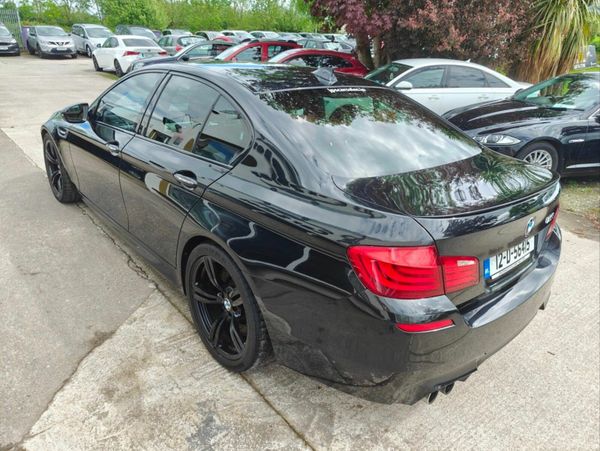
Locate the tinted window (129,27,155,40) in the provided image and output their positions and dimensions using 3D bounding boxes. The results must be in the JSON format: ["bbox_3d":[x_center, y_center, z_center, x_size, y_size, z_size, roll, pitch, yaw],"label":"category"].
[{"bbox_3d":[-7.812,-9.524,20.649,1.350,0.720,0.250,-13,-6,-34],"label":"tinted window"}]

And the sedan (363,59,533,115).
[{"bbox_3d":[2.428,-2.736,8.816,4.860,1.455,1.860,0,24,-10],"label":"sedan"}]

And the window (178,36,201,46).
[{"bbox_3d":[-4.756,-8.052,18.247,1.150,0.520,0.140,-13,-3,-34],"label":"window"}]

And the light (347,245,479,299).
[{"bbox_3d":[0.432,0.153,1.515,0.520,0.190,0.210,-7,25,-23],"label":"light"}]

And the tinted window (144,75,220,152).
[{"bbox_3d":[-0.699,-0.655,2.431,0.670,0.420,0.060,27,6,42],"label":"tinted window"}]

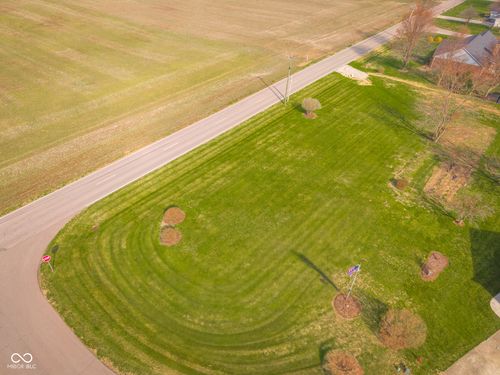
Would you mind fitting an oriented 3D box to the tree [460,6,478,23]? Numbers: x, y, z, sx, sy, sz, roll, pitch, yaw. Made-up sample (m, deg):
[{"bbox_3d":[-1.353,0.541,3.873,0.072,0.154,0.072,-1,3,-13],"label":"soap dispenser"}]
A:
[{"bbox_3d":[87.807,-68.290,137.550,7.000,6.200,7.000,2,38,0],"label":"tree"}]

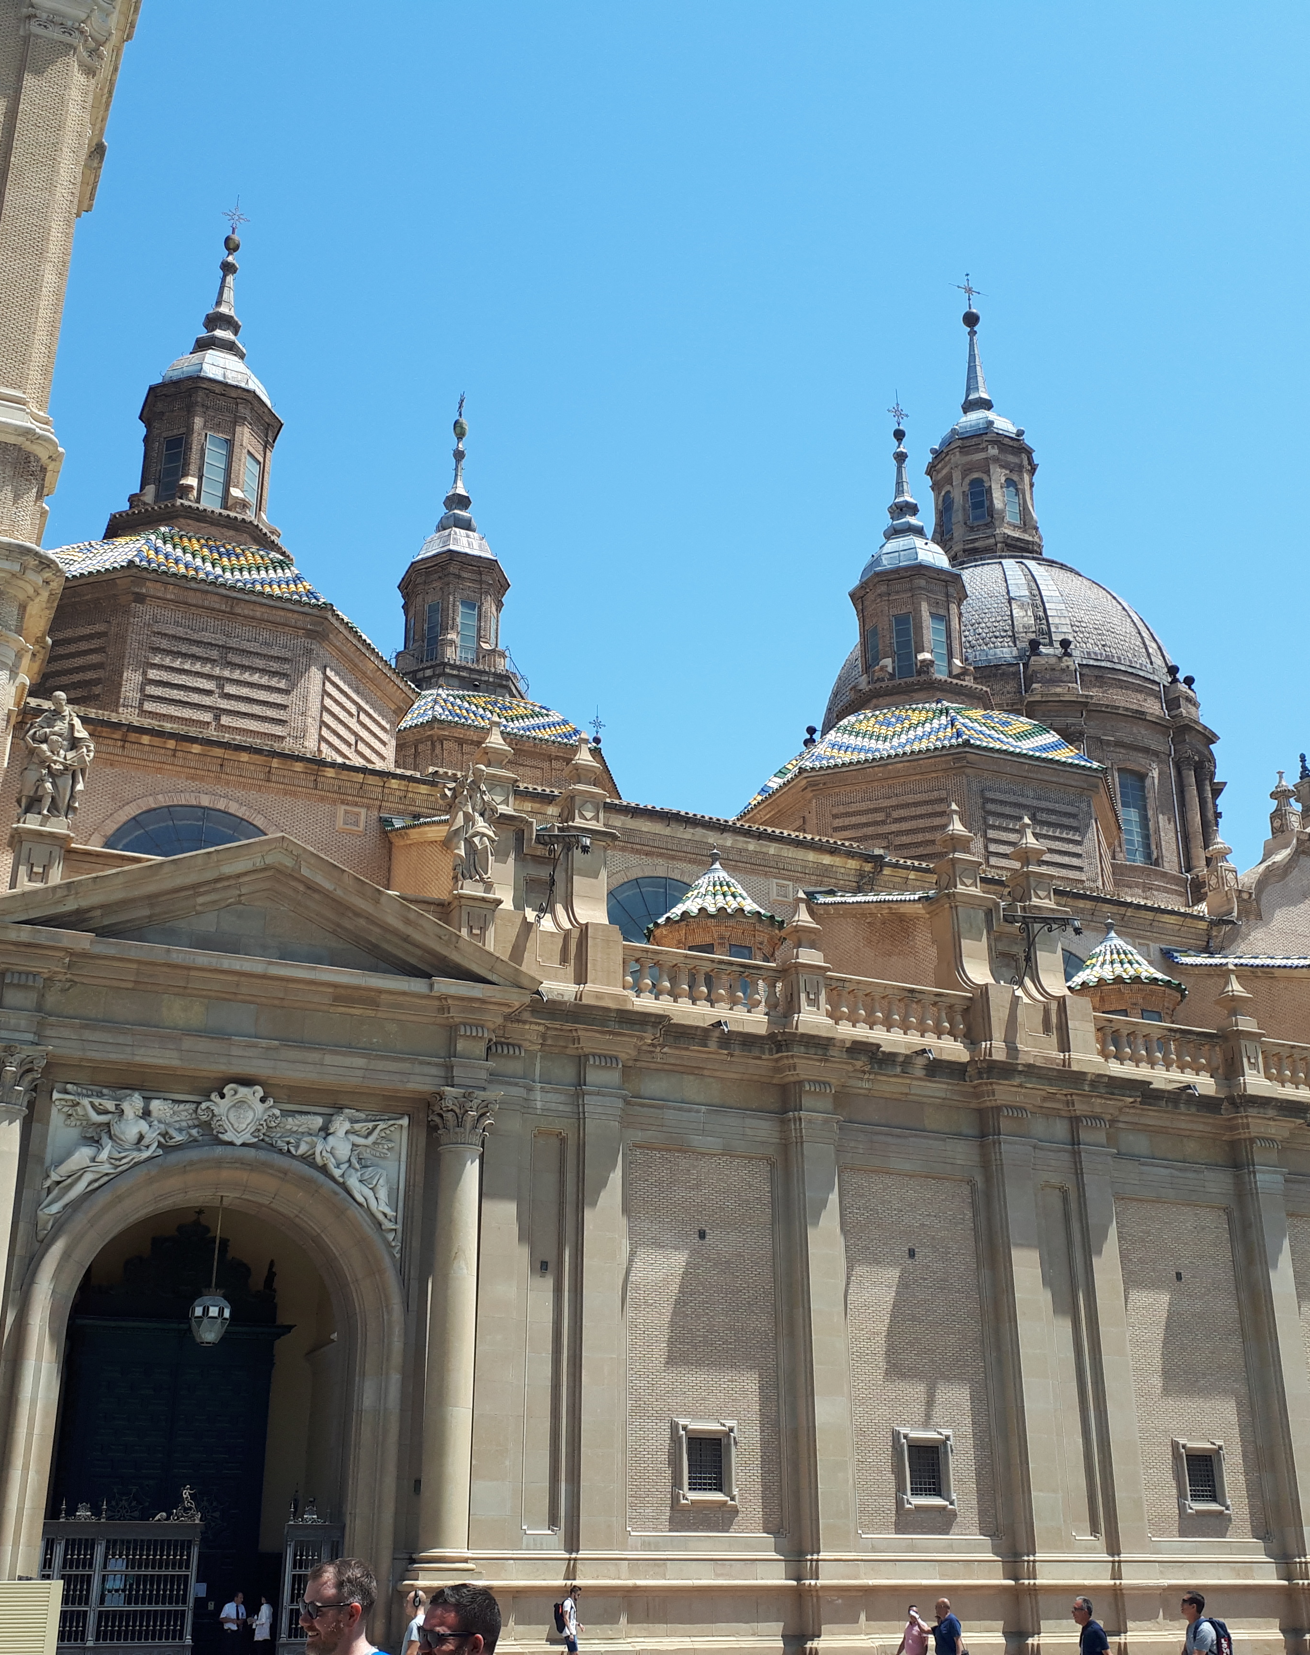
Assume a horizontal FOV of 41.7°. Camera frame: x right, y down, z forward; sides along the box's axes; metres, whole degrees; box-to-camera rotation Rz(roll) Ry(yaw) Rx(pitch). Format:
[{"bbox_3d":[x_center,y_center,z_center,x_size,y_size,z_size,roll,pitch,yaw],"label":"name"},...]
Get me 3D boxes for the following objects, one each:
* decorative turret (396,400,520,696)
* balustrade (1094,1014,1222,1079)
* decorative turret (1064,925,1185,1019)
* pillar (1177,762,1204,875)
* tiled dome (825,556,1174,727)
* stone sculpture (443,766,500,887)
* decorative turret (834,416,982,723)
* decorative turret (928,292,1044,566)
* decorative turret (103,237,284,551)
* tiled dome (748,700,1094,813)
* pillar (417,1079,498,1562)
[{"bbox_3d":[-10.020,-13.966,88.296,6.400,19.300,6.400,10,-25,-22],"label":"decorative turret"},{"bbox_3d":[15.109,6.612,51.636,4.900,1.500,0.500,10,-25,-22],"label":"balustrade"},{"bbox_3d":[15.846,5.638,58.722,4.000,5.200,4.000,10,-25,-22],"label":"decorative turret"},{"bbox_3d":[28.473,-0.677,91.361,0.950,7.000,0.950,10,-25,-22],"label":"pillar"},{"bbox_3d":[20.973,-10.666,104.759,20.600,12.200,20.600,0,-23,0],"label":"tiled dome"},{"bbox_3d":[-4.682,-0.088,44.456,1.500,3.300,1.250,10,-25,-22],"label":"stone sculpture"},{"bbox_3d":[11.273,-11.296,76.696,6.700,17.000,6.700,10,-25,-22],"label":"decorative turret"},{"bbox_3d":[21.027,-26.371,111.523,6.900,22.200,6.900,10,-25,-22],"label":"decorative turret"},{"bbox_3d":[-16.654,-16.161,65.306,6.700,16.700,6.700,10,-25,-22],"label":"decorative turret"},{"bbox_3d":[11.242,-1.662,72.520,15.500,4.000,15.500,10,-25,-22],"label":"tiled dome"},{"bbox_3d":[-4.406,10.708,37.813,1.550,10.150,1.550,10,-25,-22],"label":"pillar"}]

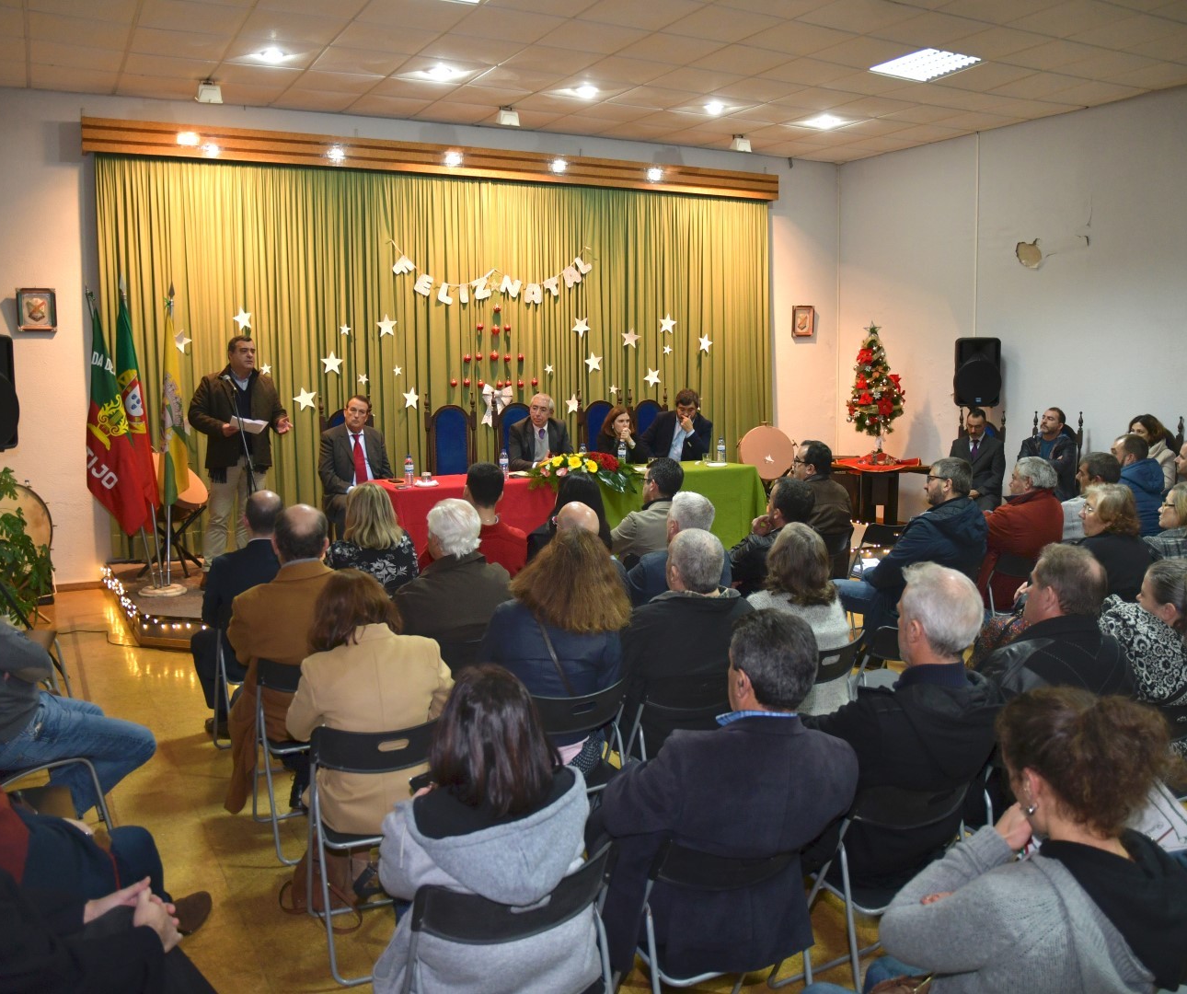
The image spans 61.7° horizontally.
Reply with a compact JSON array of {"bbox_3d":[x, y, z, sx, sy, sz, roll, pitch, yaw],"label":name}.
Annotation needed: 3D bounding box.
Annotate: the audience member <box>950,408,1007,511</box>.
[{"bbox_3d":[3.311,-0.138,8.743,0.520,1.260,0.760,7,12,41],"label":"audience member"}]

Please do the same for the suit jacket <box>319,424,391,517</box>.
[{"bbox_3d":[-1.665,-0.180,7.099,0.550,0.660,0.380,-4,9,-24],"label":"suit jacket"}]

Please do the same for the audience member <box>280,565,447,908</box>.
[{"bbox_3d":[-0.744,0.810,3.151,0.520,1.261,0.760,-4,10,-26],"label":"audience member"}]

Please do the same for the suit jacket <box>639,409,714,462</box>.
[{"bbox_3d":[0.716,-0.354,8.393,0.550,0.645,0.430,-4,9,-21],"label":"suit jacket"}]

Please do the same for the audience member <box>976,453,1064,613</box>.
[{"bbox_3d":[2.301,0.402,5.692,0.540,1.300,0.780,-6,10,-33],"label":"audience member"}]

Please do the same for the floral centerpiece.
[{"bbox_3d":[-0.030,-0.211,6.861,0.750,0.270,0.420,-5,9,-28],"label":"floral centerpiece"}]

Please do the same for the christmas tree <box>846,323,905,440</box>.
[{"bbox_3d":[2.565,-1.013,9.015,0.540,1.110,0.540,-5,10,-28],"label":"christmas tree"}]

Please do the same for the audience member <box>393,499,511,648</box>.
[{"bbox_3d":[-0.641,0.633,4.173,0.530,1.306,0.780,-4,10,-27],"label":"audience member"}]

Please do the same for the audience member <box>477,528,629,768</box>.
[{"bbox_3d":[-0.142,0.703,3.412,0.520,1.260,0.800,-4,9,-25],"label":"audience member"}]

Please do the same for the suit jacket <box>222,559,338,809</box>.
[{"bbox_3d":[-1.077,0.685,3.738,0.560,0.940,0.500,-4,9,-22],"label":"suit jacket"}]

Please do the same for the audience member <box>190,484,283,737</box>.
[{"bbox_3d":[-1.580,0.559,4.698,0.570,1.230,0.760,-6,10,-29],"label":"audience member"}]

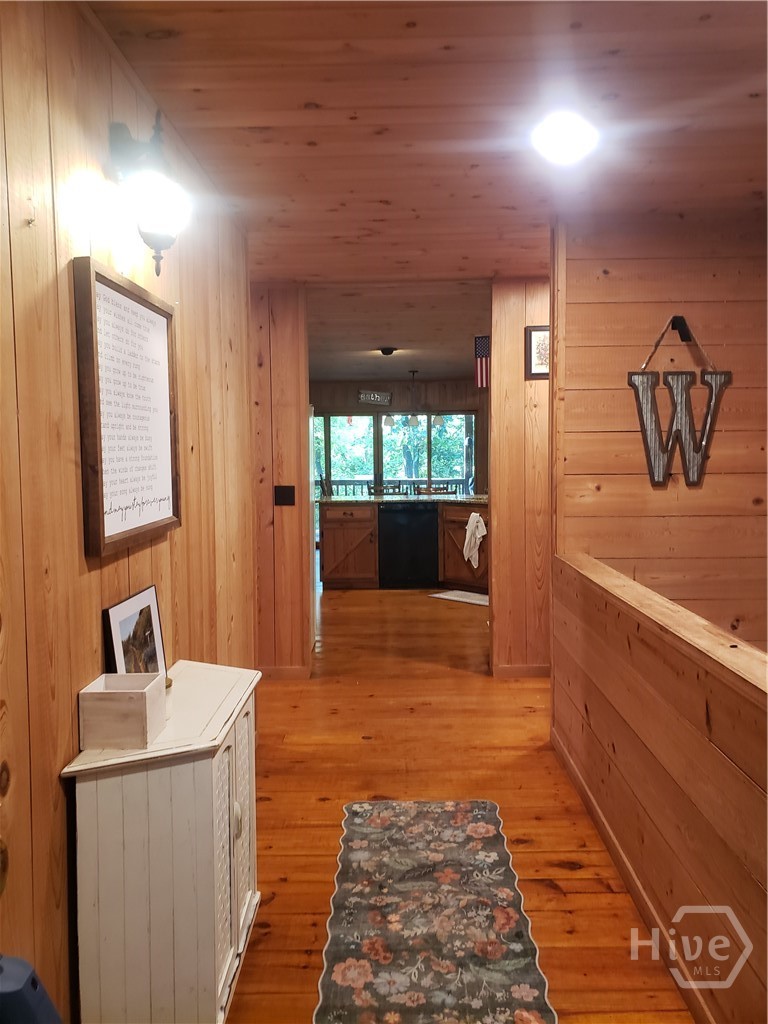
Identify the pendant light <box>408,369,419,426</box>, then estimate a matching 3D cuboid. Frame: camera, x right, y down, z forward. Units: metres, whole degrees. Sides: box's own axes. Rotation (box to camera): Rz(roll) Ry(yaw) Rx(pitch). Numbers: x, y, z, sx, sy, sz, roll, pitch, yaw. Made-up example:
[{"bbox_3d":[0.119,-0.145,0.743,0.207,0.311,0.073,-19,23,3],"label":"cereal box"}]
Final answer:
[{"bbox_3d":[0.365,-1.416,9.514,0.130,0.710,0.130,-1,4,1],"label":"pendant light"}]

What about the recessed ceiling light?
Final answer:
[{"bbox_3d":[0.584,-1.209,2.489,0.200,0.050,0.200,-1,4,1],"label":"recessed ceiling light"}]

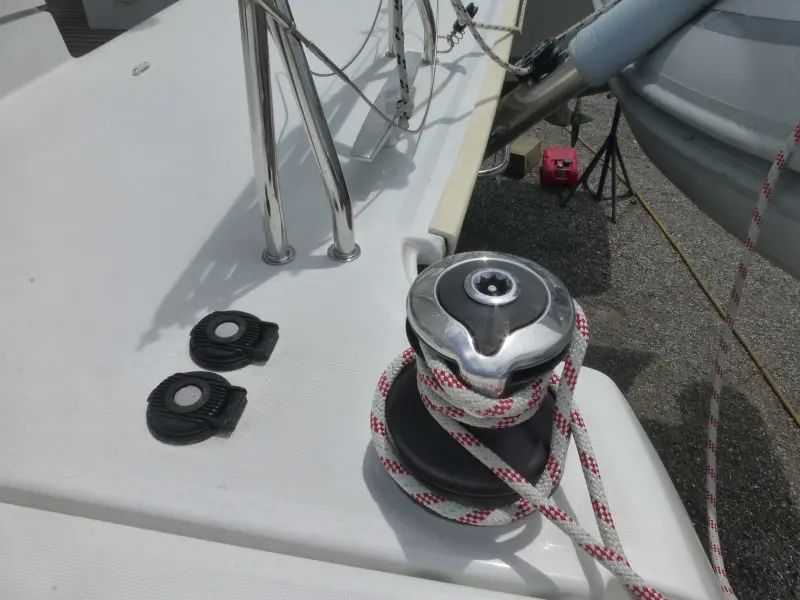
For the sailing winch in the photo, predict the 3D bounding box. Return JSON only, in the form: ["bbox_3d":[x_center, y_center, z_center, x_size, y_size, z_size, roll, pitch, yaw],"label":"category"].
[{"bbox_3d":[0.065,0.054,0.440,0.163,0.183,0.163,6,45,7],"label":"sailing winch"}]

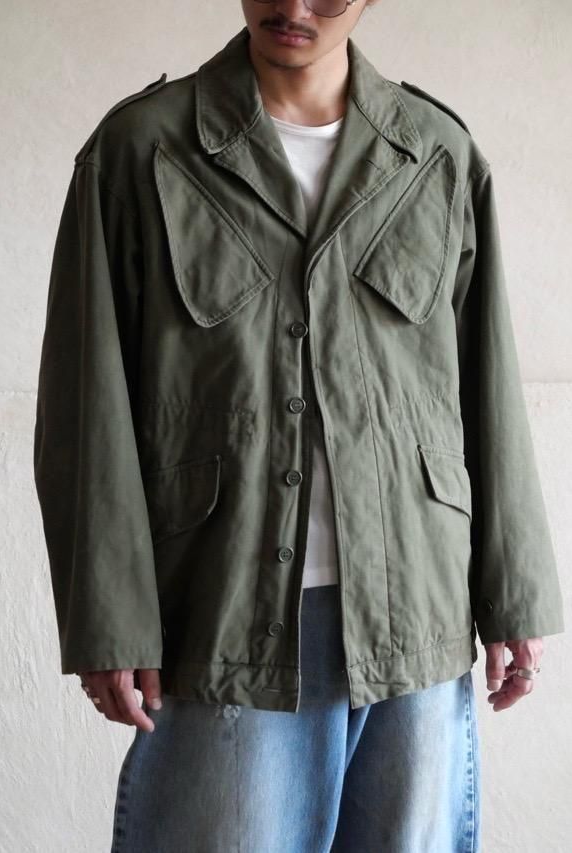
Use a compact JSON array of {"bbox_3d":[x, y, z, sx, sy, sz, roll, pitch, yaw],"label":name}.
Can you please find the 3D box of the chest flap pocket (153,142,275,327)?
[{"bbox_3d":[-0.089,-0.234,2.890,0.148,0.220,0.040,0,-6,9],"label":"chest flap pocket"}]

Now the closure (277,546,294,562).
[{"bbox_3d":[0.000,0.156,2.875,0.018,0.018,0.005,0,2,2],"label":"closure"}]

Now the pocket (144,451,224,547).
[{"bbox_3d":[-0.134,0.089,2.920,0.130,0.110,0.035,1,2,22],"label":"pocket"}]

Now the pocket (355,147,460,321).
[{"bbox_3d":[0.145,-0.234,2.900,0.128,0.212,0.040,-1,-6,-26],"label":"pocket"}]

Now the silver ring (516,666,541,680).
[{"bbox_3d":[0.300,0.308,2.950,0.023,0.011,0.023,7,12,-11],"label":"silver ring"}]

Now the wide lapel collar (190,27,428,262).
[{"bbox_3d":[0.029,-0.355,2.950,0.275,0.268,0.170,0,-2,-6],"label":"wide lapel collar"}]

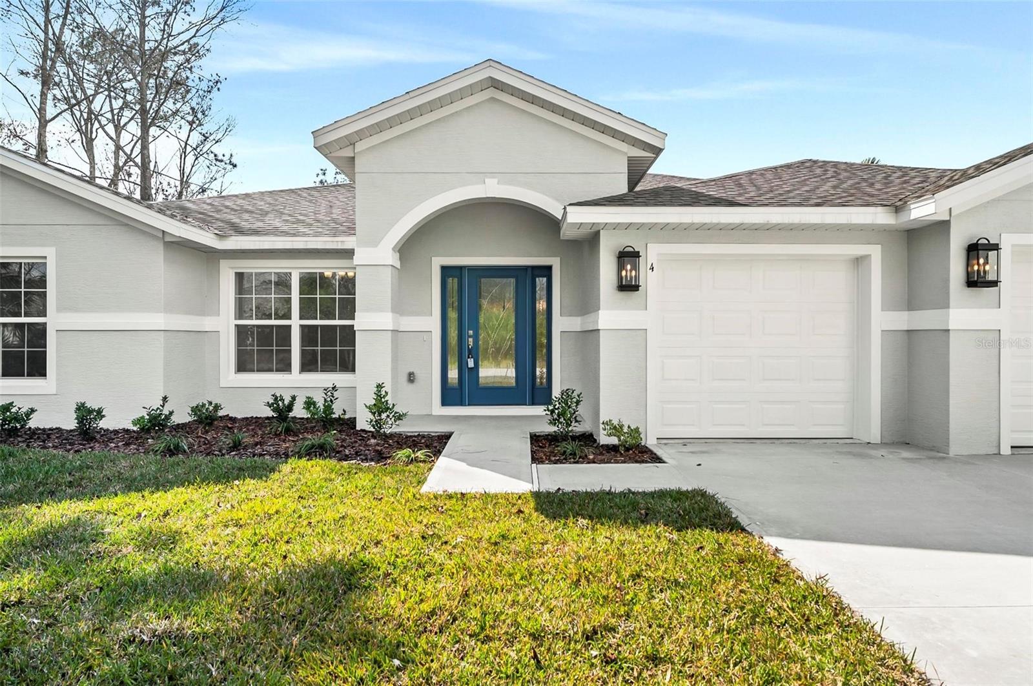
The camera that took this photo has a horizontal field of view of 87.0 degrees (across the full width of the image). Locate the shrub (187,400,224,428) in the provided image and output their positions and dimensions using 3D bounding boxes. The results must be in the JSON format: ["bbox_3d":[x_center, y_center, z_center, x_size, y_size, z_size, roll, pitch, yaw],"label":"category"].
[{"bbox_3d":[-3.950,0.905,6.920,0.420,0.360,0.400,0,1,0],"label":"shrub"}]

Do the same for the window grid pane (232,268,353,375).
[{"bbox_3d":[-3.287,-0.323,8.080,1.870,1.590,0.090,0,1,0],"label":"window grid pane"}]

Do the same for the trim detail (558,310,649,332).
[{"bbox_3d":[1.070,-0.275,7.070,0.840,0.210,1.900,0,1,0],"label":"trim detail"}]

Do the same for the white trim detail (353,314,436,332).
[{"bbox_3d":[-1.655,-0.277,7.480,0.860,0.210,1.200,0,1,0],"label":"white trim detail"}]

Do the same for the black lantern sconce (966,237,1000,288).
[{"bbox_3d":[4.710,-0.807,5.490,0.260,0.505,0.155,0,1,0],"label":"black lantern sconce"}]

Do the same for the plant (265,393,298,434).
[{"bbox_3d":[-2.980,0.890,6.880,0.410,0.520,0.400,0,1,0],"label":"plant"}]

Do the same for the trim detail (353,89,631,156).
[{"bbox_3d":[-0.307,-2.817,6.900,3.510,0.820,0.060,0,1,0],"label":"trim detail"}]

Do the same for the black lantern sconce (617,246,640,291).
[{"bbox_3d":[1.250,-0.828,6.060,0.250,0.500,0.180,0,1,0],"label":"black lantern sconce"}]

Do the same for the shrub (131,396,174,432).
[{"bbox_3d":[-4.589,0.902,6.880,0.500,0.450,0.430,0,1,0],"label":"shrub"}]

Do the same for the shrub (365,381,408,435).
[{"bbox_3d":[-1.490,0.748,6.200,0.460,0.600,0.430,0,1,0],"label":"shrub"}]

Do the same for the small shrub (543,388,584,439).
[{"bbox_3d":[0.559,0.829,6.500,0.460,0.590,0.440,0,1,0],"label":"small shrub"}]

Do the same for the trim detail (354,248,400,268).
[{"bbox_3d":[-1.825,-1.117,7.110,0.510,0.235,0.450,0,1,0],"label":"trim detail"}]

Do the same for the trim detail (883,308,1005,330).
[{"bbox_3d":[4.530,-0.250,5.840,0.830,0.210,0.640,0,1,0],"label":"trim detail"}]

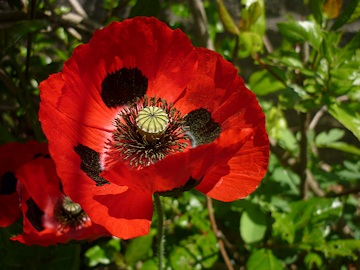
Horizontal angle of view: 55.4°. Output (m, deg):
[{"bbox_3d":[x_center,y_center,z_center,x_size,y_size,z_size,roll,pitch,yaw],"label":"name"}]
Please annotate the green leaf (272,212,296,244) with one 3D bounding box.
[{"bbox_3d":[0.152,0.136,0.500,0.034,0.043,0.018,3,17,11],"label":"green leaf"}]

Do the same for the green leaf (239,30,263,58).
[{"bbox_3d":[0.103,-0.131,0.500,0.034,0.037,0.018,2,16,6],"label":"green leaf"}]

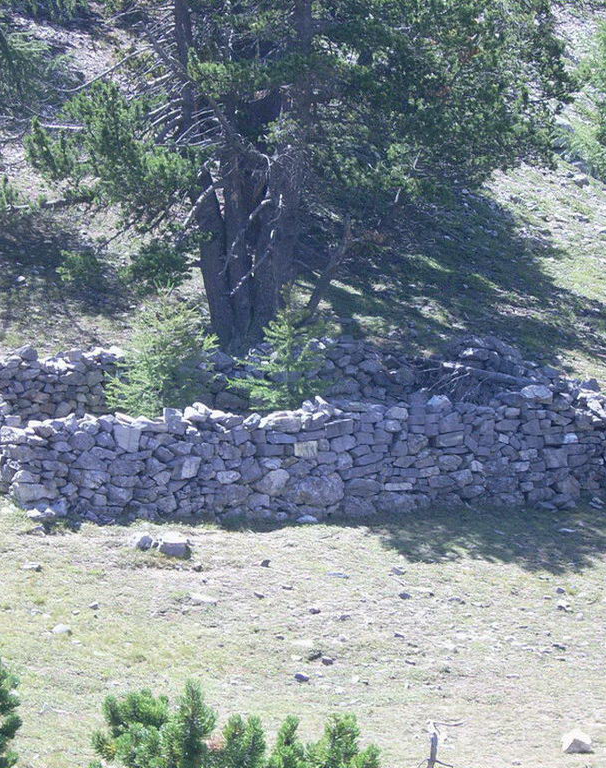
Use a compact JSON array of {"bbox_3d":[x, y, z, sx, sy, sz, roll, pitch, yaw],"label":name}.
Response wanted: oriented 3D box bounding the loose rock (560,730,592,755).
[{"bbox_3d":[2.591,3.385,31.000,0.290,0.190,0.250,0,8,0],"label":"loose rock"}]

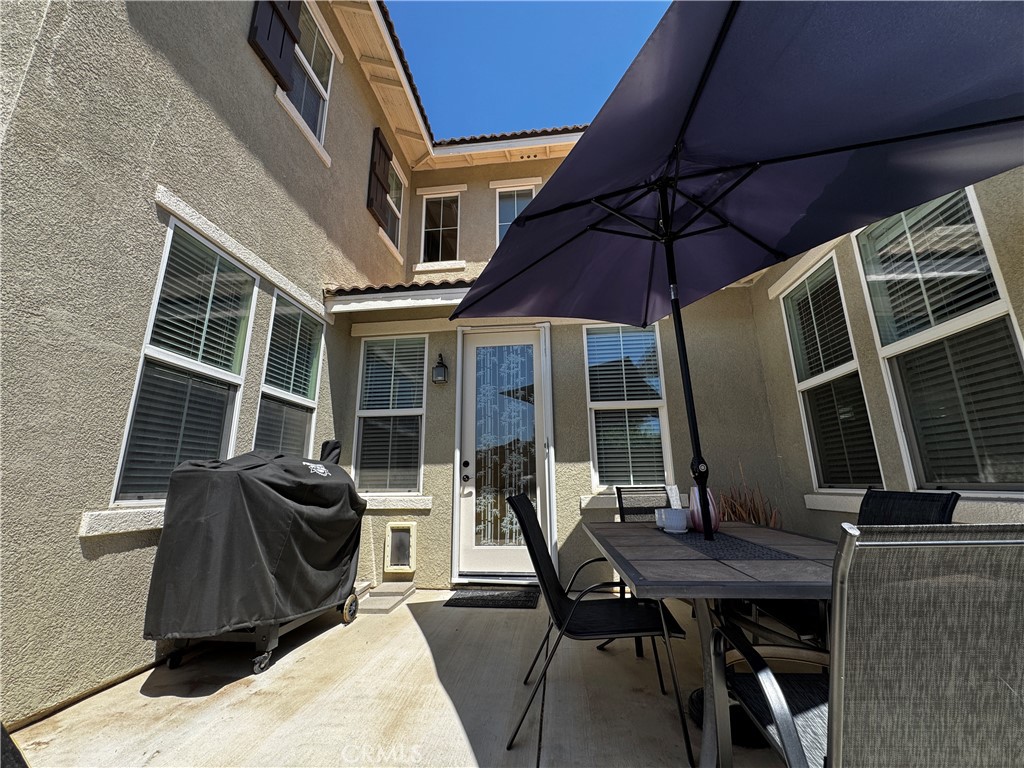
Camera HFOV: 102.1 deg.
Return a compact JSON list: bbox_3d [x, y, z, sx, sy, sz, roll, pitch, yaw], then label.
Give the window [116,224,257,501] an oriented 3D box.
[{"bbox_3d":[-2.001,-0.104,2.661,0.060,1.680,0.757,-2,-14,6],"label":"window"}]

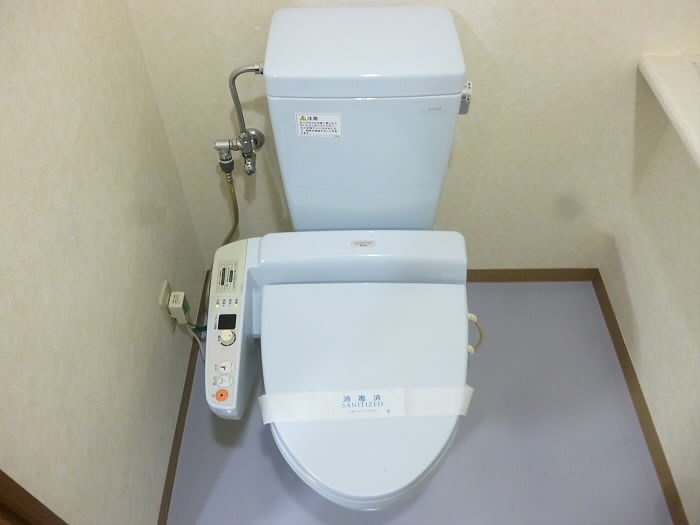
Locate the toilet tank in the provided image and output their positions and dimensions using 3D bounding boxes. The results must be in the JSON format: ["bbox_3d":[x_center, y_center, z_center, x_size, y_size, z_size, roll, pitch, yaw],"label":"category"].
[{"bbox_3d":[0.022,-0.236,1.097,0.316,0.440,0.195,0,52,-1],"label":"toilet tank"}]

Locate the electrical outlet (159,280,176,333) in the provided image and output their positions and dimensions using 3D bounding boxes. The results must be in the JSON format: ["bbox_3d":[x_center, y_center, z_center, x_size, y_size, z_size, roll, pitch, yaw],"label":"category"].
[{"bbox_3d":[-0.393,0.099,1.249,0.012,0.120,0.068,0,52,-1],"label":"electrical outlet"}]

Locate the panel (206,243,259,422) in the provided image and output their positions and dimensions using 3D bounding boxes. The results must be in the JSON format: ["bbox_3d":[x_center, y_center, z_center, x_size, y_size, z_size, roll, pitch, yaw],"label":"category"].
[{"bbox_3d":[-0.228,0.129,1.097,0.072,0.085,0.335,0,70,-1],"label":"panel"}]

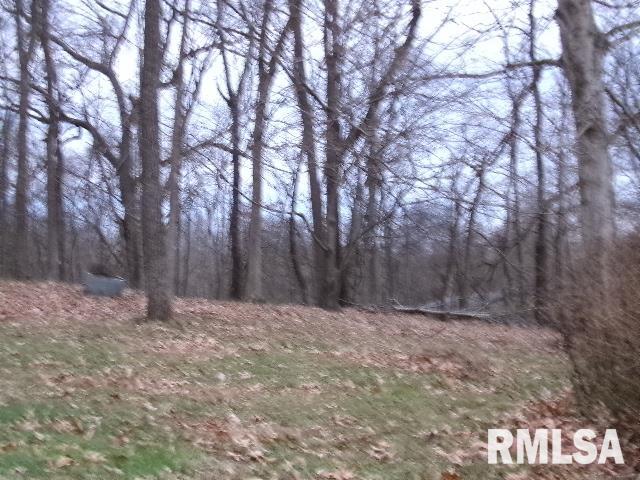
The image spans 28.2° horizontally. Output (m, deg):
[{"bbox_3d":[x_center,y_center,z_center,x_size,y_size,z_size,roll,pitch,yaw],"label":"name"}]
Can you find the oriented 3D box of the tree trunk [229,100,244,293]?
[{"bbox_3d":[-2.095,-1.041,32.000,0.340,5.000,0.340,0,0,0],"label":"tree trunk"}]

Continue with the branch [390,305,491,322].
[{"bbox_3d":[2.692,1.642,28.500,2.250,0.270,0.300,6,0,-11],"label":"branch"}]

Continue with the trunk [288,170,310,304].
[{"bbox_3d":[-0.539,-0.113,32.000,0.350,3.400,0.330,-4,0,0],"label":"trunk"}]

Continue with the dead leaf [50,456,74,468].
[{"bbox_3d":[-1.615,1.395,8.000,0.145,0.050,0.120,0,0,0],"label":"dead leaf"}]

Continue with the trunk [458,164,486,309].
[{"bbox_3d":[4.064,-0.093,34.000,0.360,3.850,0.350,8,0,0],"label":"trunk"}]

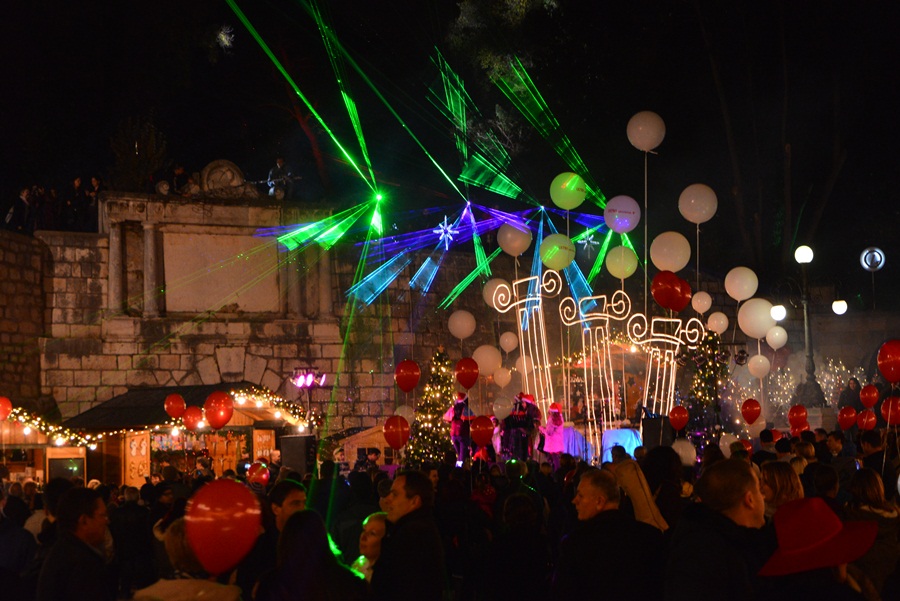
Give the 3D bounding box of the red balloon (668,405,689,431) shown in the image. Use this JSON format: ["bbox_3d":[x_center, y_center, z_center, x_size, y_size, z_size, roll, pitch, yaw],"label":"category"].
[{"bbox_3d":[3.259,1.676,20.600,0.280,0.355,0.280,-2,-6,0],"label":"red balloon"}]

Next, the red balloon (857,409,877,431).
[{"bbox_3d":[5.972,1.706,20.800,0.270,0.320,0.270,-2,-6,0],"label":"red balloon"}]

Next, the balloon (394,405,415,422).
[{"bbox_3d":[-0.667,1.719,21.500,0.310,0.350,0.310,-2,-6,0],"label":"balloon"}]

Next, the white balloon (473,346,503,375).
[{"bbox_3d":[0.685,1.102,26.500,0.540,0.580,0.540,-2,-6,0],"label":"white balloon"}]

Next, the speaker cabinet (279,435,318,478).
[{"bbox_3d":[-2.752,2.928,26.187,0.520,1.000,0.500,-3,-6,16],"label":"speaker cabinet"}]

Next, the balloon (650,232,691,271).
[{"bbox_3d":[3.196,-0.702,21.000,0.580,0.620,0.580,-2,-6,0],"label":"balloon"}]

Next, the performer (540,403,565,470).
[{"bbox_3d":[1.943,2.730,27.500,0.460,1.620,0.500,-2,-6,5],"label":"performer"}]

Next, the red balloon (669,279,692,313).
[{"bbox_3d":[2.366,-0.057,15.000,0.285,0.350,0.285,-1,-6,0],"label":"red balloon"}]

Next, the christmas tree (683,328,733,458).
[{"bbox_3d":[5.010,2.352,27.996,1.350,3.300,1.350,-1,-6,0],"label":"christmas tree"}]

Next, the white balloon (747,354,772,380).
[{"bbox_3d":[4.018,0.855,18.800,0.285,0.315,0.285,-2,-6,0],"label":"white balloon"}]

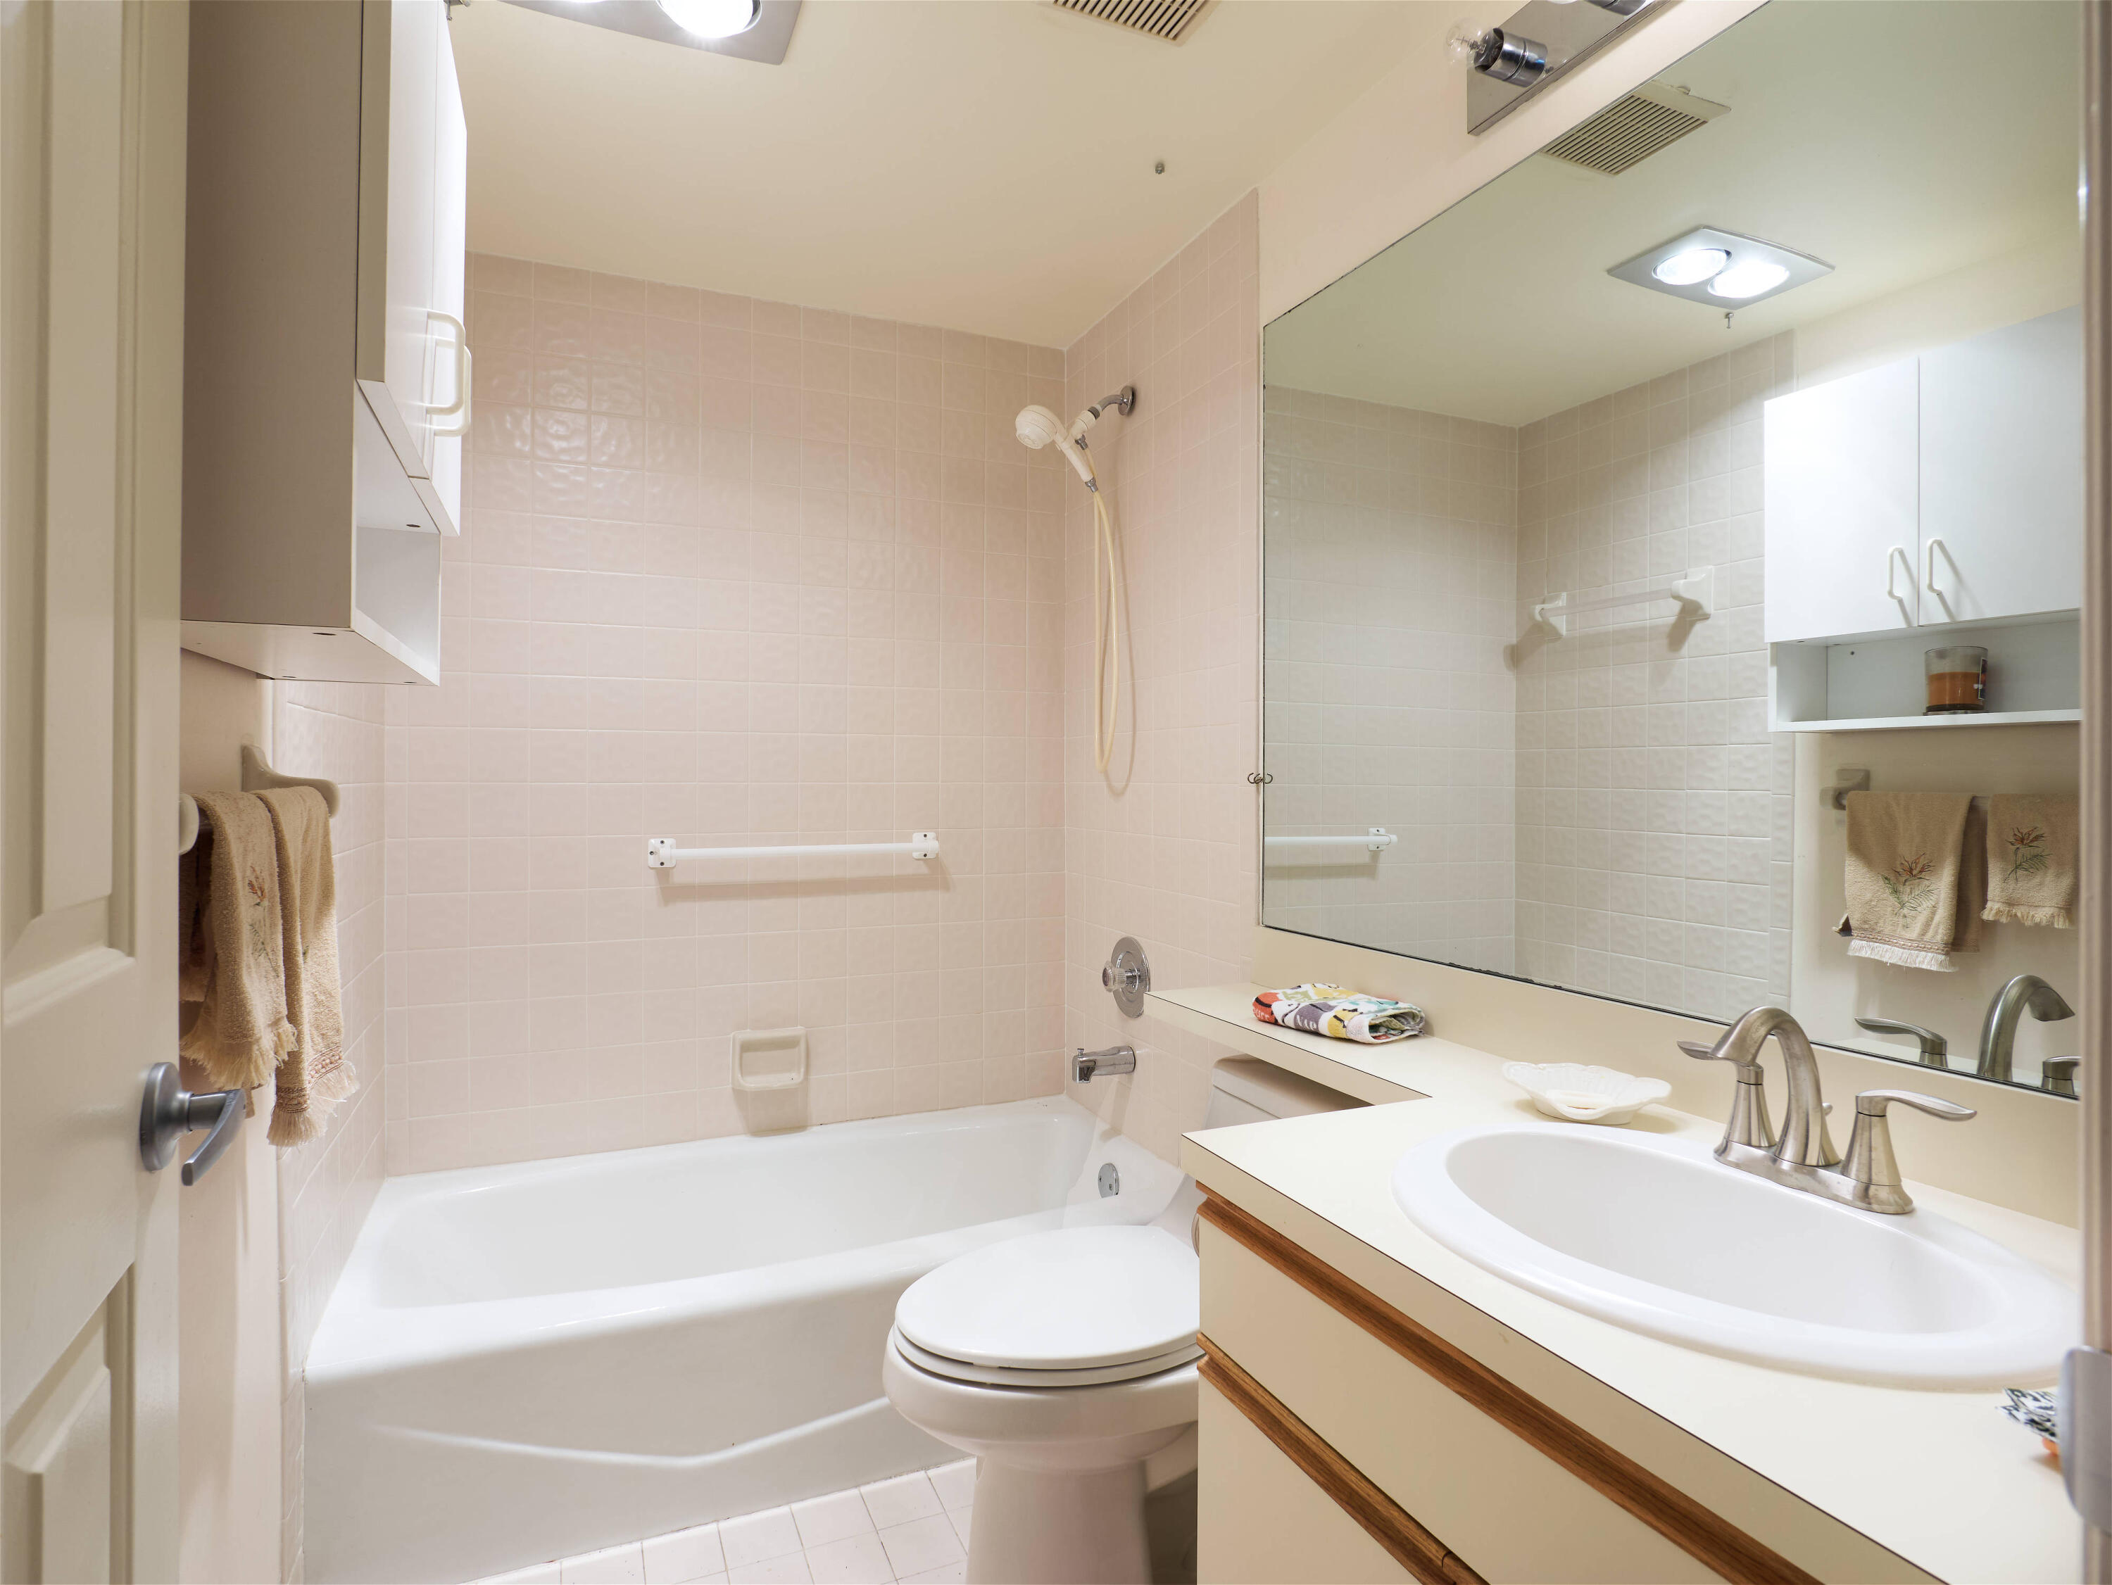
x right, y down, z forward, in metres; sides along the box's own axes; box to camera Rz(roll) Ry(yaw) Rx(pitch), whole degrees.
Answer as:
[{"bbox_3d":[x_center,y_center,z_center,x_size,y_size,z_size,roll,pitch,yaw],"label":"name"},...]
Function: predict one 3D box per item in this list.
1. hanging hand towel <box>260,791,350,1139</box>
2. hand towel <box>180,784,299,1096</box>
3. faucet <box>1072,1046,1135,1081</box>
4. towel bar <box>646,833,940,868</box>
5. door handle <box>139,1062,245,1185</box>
[{"bbox_3d":[-0.824,0.177,1.192,0.065,0.363,0.242,0,0,-22],"label":"hanging hand towel"},{"bbox_3d":[-0.737,0.128,0.988,0.067,0.259,0.157,0,0,-22],"label":"hand towel"},{"bbox_3d":[0.104,0.593,2.402,0.131,0.074,0.056,0,0,-22],"label":"faucet"},{"bbox_3d":[-0.570,0.129,2.477,0.649,0.065,0.078,0,0,-22],"label":"towel bar"},{"bbox_3d":[-0.502,0.198,0.638,0.055,0.066,0.161,0,0,-27],"label":"door handle"}]

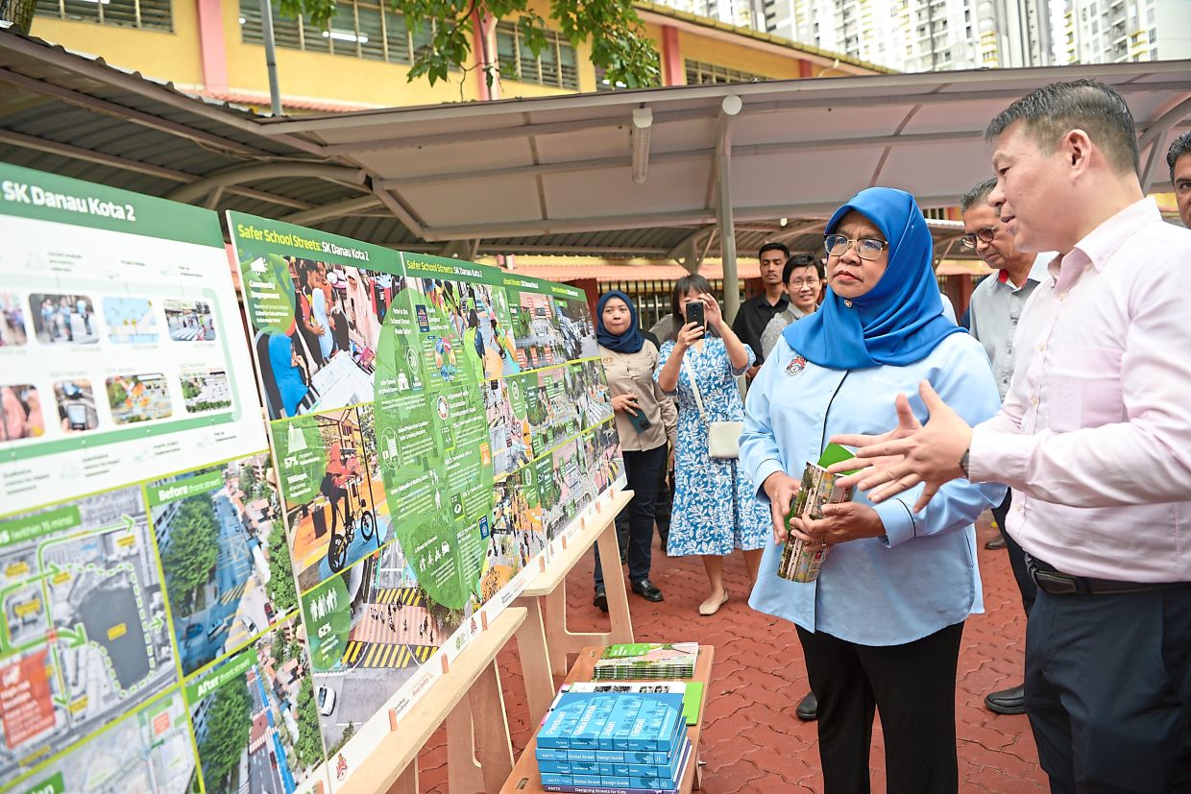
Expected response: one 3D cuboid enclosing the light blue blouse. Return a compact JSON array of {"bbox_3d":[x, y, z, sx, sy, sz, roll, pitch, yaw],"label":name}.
[{"bbox_3d":[0.627,0.199,1.790,0.400,0.700,0.580,-8,5,-40],"label":"light blue blouse"}]

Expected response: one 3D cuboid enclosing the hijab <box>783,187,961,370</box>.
[{"bbox_3d":[0.610,-0.266,1.760,0.320,0.410,0.370,-8,5,-43],"label":"hijab"}]

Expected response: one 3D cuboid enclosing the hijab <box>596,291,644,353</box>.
[{"bbox_3d":[0.130,-0.381,4.040,0.250,0.325,0.250,-4,4,8],"label":"hijab"}]

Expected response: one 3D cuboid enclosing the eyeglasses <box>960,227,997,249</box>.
[{"bbox_3d":[1.113,-0.462,2.228,0.140,0.048,0.140,-23,12,-26],"label":"eyeglasses"}]

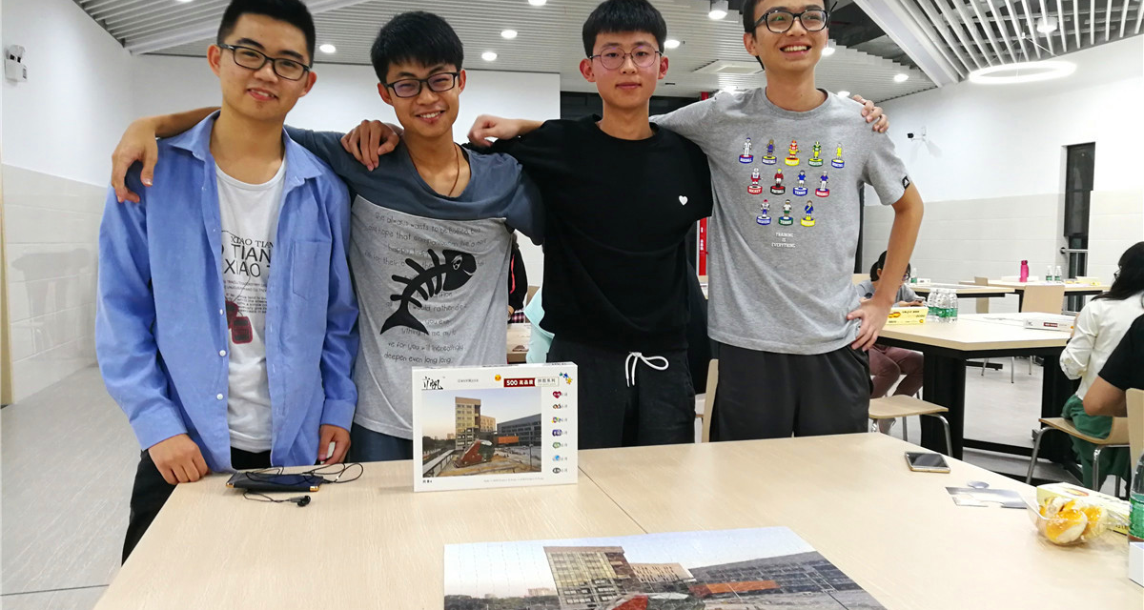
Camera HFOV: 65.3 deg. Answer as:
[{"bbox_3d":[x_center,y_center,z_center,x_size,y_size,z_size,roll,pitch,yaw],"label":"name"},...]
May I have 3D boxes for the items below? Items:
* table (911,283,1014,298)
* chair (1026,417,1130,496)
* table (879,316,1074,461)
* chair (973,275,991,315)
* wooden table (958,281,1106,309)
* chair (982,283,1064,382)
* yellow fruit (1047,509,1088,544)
[{"bbox_3d":[3.523,0.185,8.684,0.770,0.738,1.260,-1,4,-14],"label":"table"},{"bbox_3d":[2.092,0.532,3.458,0.460,0.805,0.500,-1,4,-4],"label":"chair"},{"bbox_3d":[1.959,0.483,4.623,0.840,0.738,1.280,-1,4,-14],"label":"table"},{"bbox_3d":[4.261,0.134,8.884,0.500,0.805,0.460,0,4,-3],"label":"chair"},{"bbox_3d":[4.556,0.156,9.022,0.780,0.738,1.260,-1,4,-14],"label":"wooden table"},{"bbox_3d":[3.836,0.230,7.567,0.460,0.805,0.500,-1,4,-8],"label":"chair"},{"bbox_3d":[0.734,0.325,1.324,0.064,0.056,0.062,-1,4,-14],"label":"yellow fruit"}]

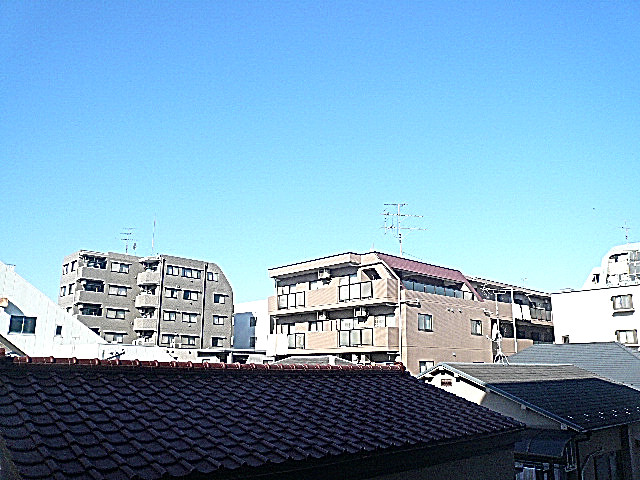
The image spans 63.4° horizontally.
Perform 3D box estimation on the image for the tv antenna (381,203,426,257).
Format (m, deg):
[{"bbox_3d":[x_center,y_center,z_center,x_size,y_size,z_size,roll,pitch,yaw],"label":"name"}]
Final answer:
[{"bbox_3d":[5.731,-0.686,35.534,3.100,3.800,1.400,2,-14,-8],"label":"tv antenna"}]

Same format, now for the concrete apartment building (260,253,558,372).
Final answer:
[{"bbox_3d":[8.312,8.693,41.620,22.500,11.600,12.100,13,-18,-42],"label":"concrete apartment building"}]

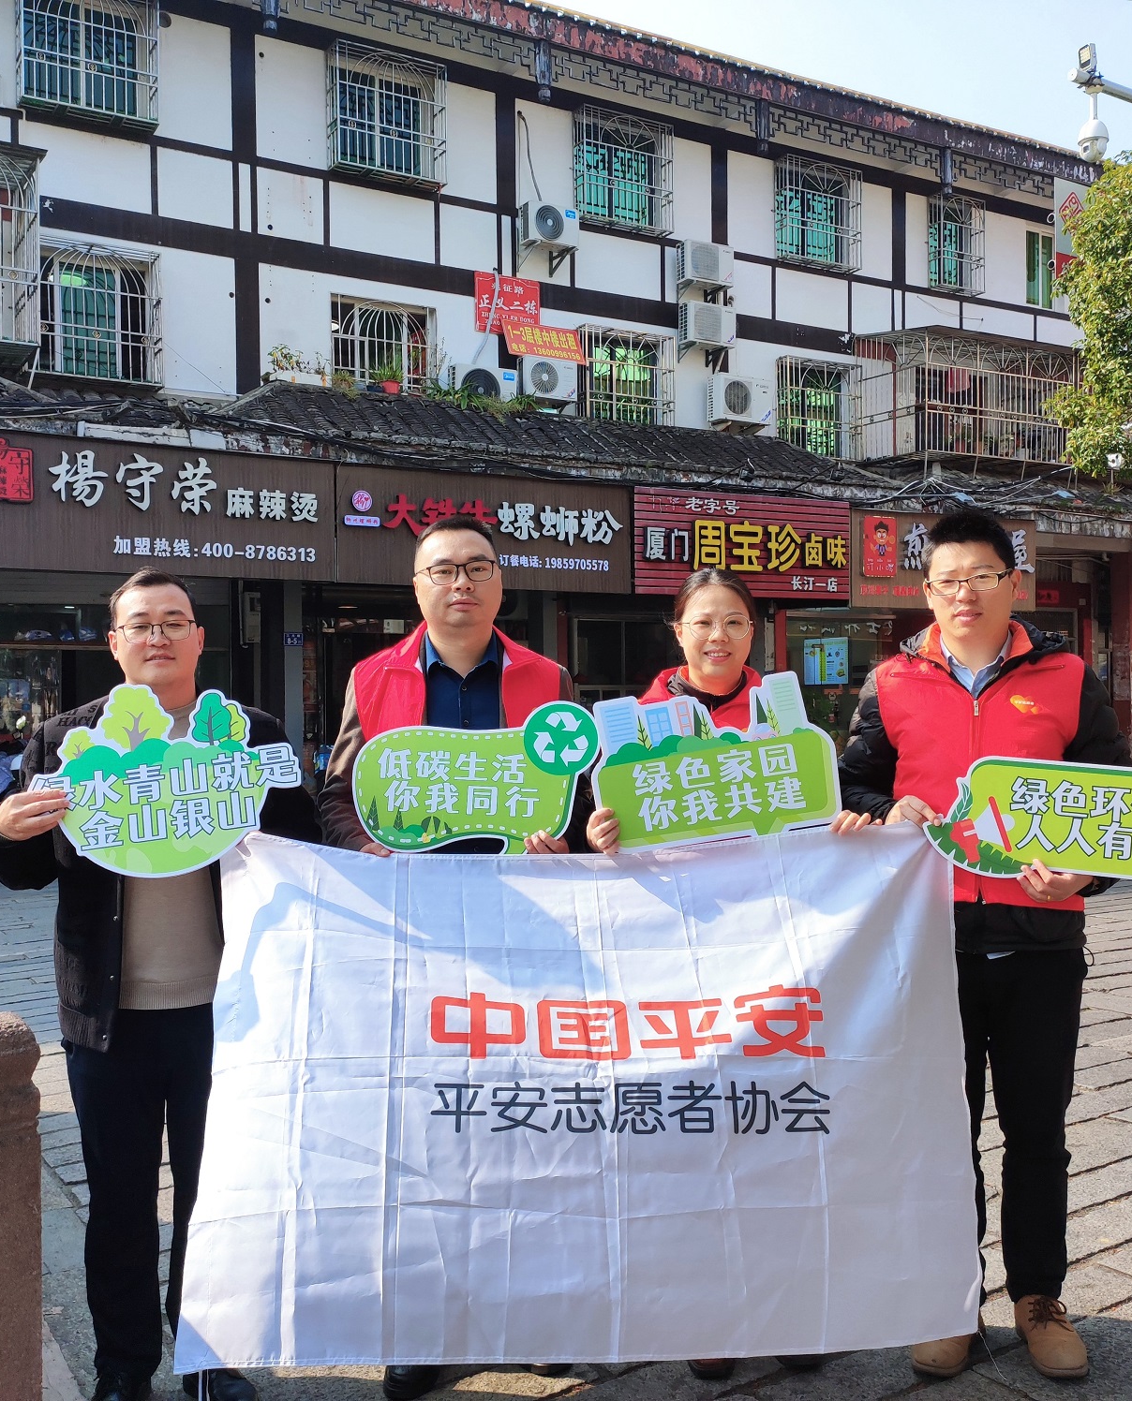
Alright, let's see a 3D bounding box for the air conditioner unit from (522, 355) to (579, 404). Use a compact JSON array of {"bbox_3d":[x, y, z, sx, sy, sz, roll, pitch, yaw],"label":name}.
[{"bbox_3d":[-0.249,-4.149,17.629,0.782,0.516,0.290,0,0,-29],"label":"air conditioner unit"}]

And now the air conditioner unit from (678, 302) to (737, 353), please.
[{"bbox_3d":[1.971,-5.209,18.859,0.785,0.546,0.280,0,0,-29],"label":"air conditioner unit"}]

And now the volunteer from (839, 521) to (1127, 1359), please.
[{"bbox_3d":[0.835,0.472,2.760,0.600,1.730,0.410,0,0,12],"label":"volunteer"}]

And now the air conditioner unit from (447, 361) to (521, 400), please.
[{"bbox_3d":[-1.063,-3.895,17.188,0.849,0.580,0.310,0,0,-29],"label":"air conditioner unit"}]

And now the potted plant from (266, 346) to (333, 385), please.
[{"bbox_3d":[-3.110,-3.837,15.693,0.752,0.440,0.240,0,0,-30],"label":"potted plant"}]

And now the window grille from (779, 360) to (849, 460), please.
[{"bbox_3d":[3.744,-4.265,19.983,1.379,1.425,0.320,0,0,-29],"label":"window grille"}]

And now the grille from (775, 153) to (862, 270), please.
[{"bbox_3d":[3.673,-7.032,19.652,1.387,1.426,0.320,0,0,-30],"label":"grille"}]

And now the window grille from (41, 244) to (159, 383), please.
[{"bbox_3d":[-5.229,-4.258,14.955,1.416,1.469,0.380,0,0,-29],"label":"window grille"}]

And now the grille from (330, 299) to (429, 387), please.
[{"bbox_3d":[-2.297,-4.296,16.861,1.344,1.307,0.200,0,0,-29],"label":"grille"}]

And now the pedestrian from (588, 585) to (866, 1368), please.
[{"bbox_3d":[0.318,0.530,2.800,0.570,1.630,0.440,0,0,3],"label":"pedestrian"}]

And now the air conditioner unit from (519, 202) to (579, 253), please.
[{"bbox_3d":[-0.213,-6.044,17.297,0.736,0.505,0.290,0,0,-30],"label":"air conditioner unit"}]

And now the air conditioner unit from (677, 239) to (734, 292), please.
[{"bbox_3d":[1.896,-5.946,18.505,0.794,0.530,0.290,0,0,-30],"label":"air conditioner unit"}]

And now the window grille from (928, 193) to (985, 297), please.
[{"bbox_3d":[6.067,-7.069,21.023,0.918,1.413,0.320,0,0,-30],"label":"window grille"}]

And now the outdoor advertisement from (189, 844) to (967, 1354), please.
[{"bbox_3d":[0.030,0.735,2.540,1.460,0.980,0.150,0,0,-5],"label":"outdoor advertisement"}]

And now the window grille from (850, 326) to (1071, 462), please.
[{"bbox_3d":[5.994,-4.372,20.306,3.022,1.701,1.500,0,0,-30],"label":"window grille"}]

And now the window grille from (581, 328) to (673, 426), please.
[{"bbox_3d":[0.820,-4.257,18.356,1.394,1.411,0.320,0,0,-29],"label":"window grille"}]

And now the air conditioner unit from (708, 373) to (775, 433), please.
[{"bbox_3d":[2.379,-4.122,18.773,0.960,0.605,0.330,0,0,-30],"label":"air conditioner unit"}]

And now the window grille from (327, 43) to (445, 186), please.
[{"bbox_3d":[-2.186,-7.156,16.649,1.403,1.459,0.380,0,0,-29],"label":"window grille"}]

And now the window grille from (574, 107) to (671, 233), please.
[{"bbox_3d":[0.795,-7.138,18.342,1.399,1.461,0.320,0,0,-29],"label":"window grille"}]

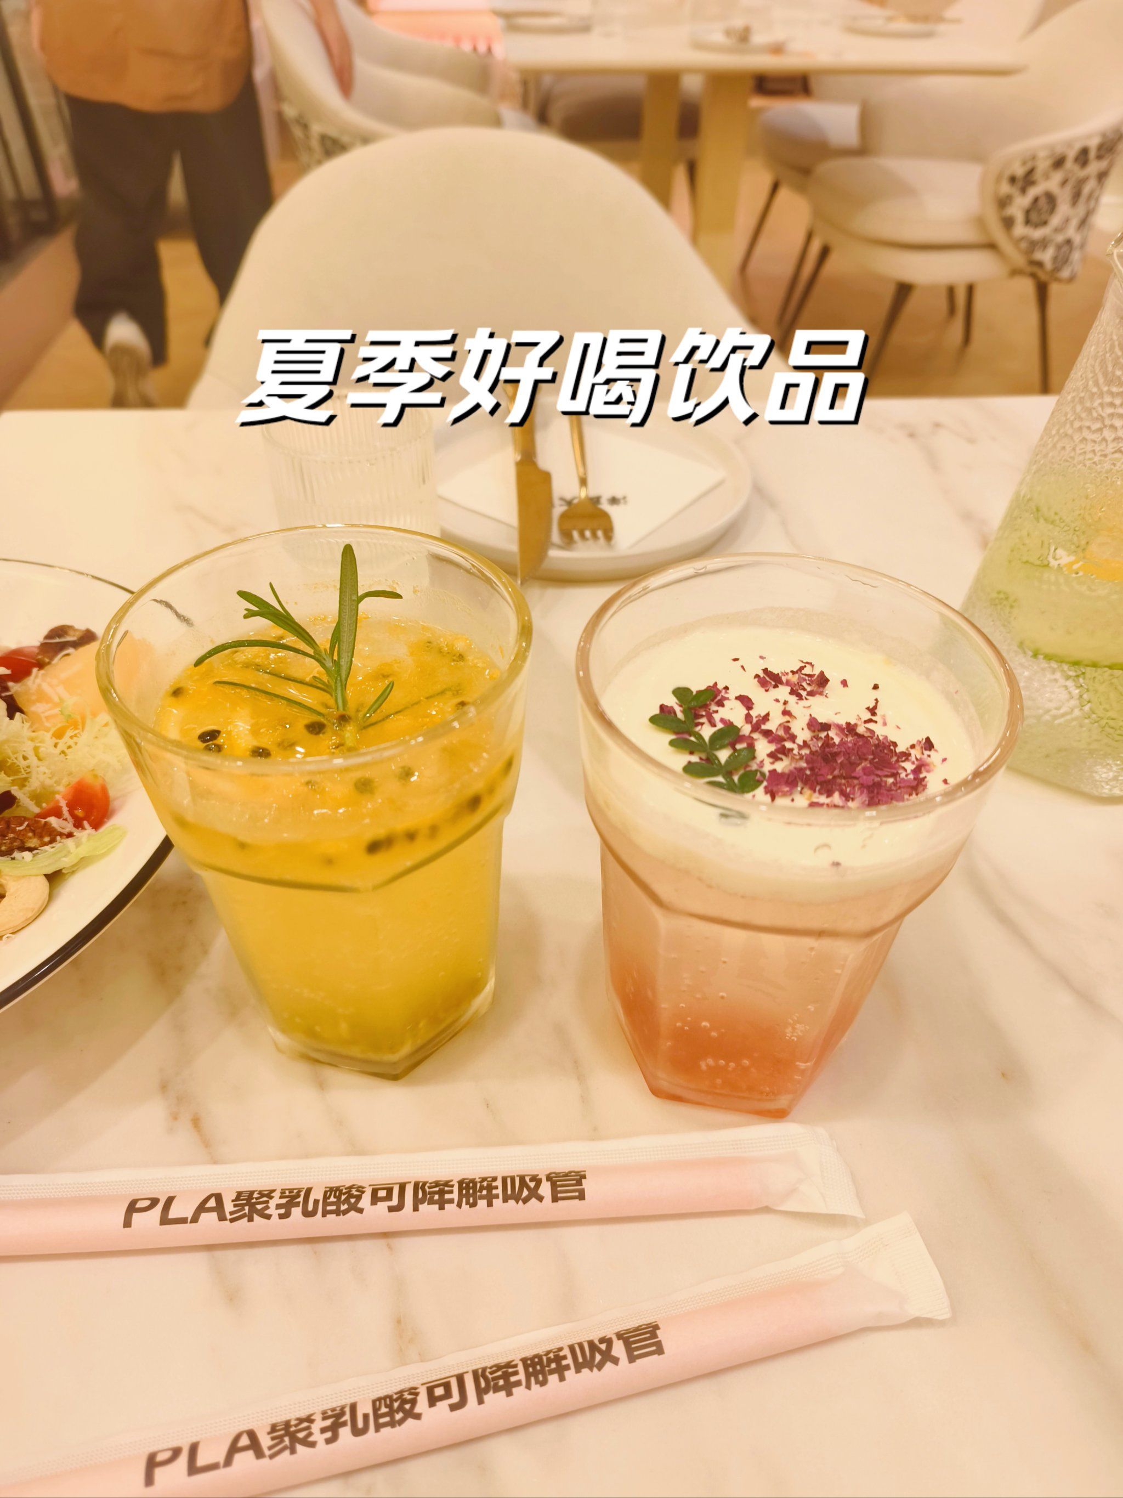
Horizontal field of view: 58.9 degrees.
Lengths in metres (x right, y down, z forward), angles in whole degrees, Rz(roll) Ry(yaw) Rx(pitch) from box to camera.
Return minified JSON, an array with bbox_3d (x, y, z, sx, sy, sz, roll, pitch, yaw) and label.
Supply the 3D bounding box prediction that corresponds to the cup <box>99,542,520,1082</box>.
[{"bbox_3d":[-0.051,0.021,0.246,0.087,0.121,0.087,1,41,-1],"label":"cup"}]

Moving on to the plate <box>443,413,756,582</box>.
[{"bbox_3d":[0.010,-0.136,0.511,0.172,0.019,0.172,1,42,-1],"label":"plate"}]

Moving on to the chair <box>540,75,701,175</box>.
[{"bbox_3d":[0.170,-2.094,3.282,0.620,0.800,0.570,-4,42,-6],"label":"chair"}]

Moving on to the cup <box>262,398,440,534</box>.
[{"bbox_3d":[-0.084,-0.095,0.415,0.065,0.084,0.065,1,42,-1],"label":"cup"}]

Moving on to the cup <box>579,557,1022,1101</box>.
[{"bbox_3d":[0.046,0.028,0.240,0.087,0.121,0.087,1,41,-1],"label":"cup"}]

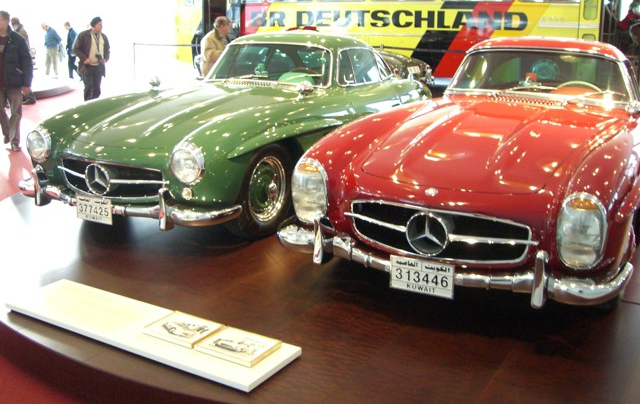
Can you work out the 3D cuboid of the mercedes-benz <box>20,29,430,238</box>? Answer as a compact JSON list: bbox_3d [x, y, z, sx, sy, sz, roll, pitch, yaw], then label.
[{"bbox_3d":[-0.263,-0.774,6.095,1.790,1.300,4.520,8,16,29],"label":"mercedes-benz"}]

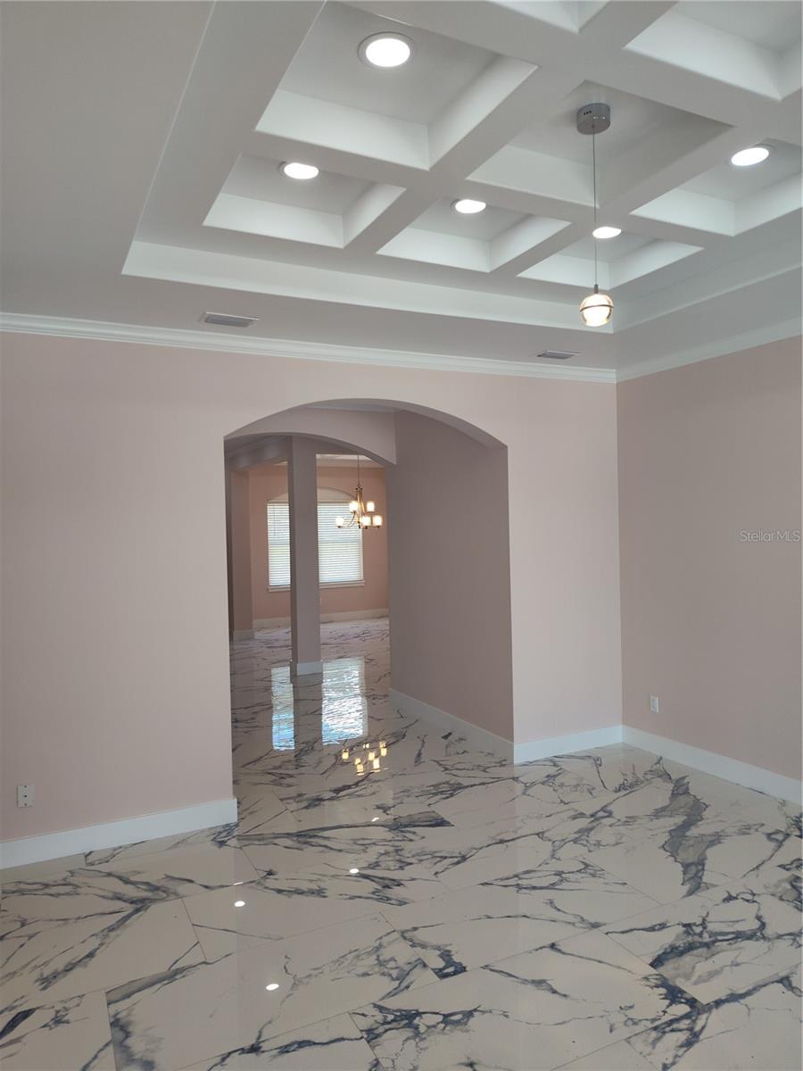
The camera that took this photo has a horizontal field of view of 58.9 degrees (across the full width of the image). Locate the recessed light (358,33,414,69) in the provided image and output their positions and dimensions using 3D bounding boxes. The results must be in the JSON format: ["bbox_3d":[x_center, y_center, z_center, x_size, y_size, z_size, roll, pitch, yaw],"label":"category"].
[{"bbox_3d":[-0.047,-1.548,2.296,0.183,0.035,0.183,-1,1,0],"label":"recessed light"}]

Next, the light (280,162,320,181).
[{"bbox_3d":[-0.428,-1.548,3.046,0.180,0.035,0.180,-1,1,0],"label":"light"}]

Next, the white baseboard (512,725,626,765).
[{"bbox_3d":[1.357,1.673,5.711,1.090,0.145,0.018,-2,1,-26],"label":"white baseboard"}]

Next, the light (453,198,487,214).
[{"bbox_3d":[0.331,-1.570,3.424,0.180,0.035,0.180,-1,1,0],"label":"light"}]

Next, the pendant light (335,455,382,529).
[{"bbox_3d":[-0.715,-0.751,12.072,0.790,1.320,0.790,-1,1,0],"label":"pendant light"}]

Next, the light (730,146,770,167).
[{"bbox_3d":[1.479,-1.593,3.023,0.175,0.035,0.175,-2,1,-26],"label":"light"}]

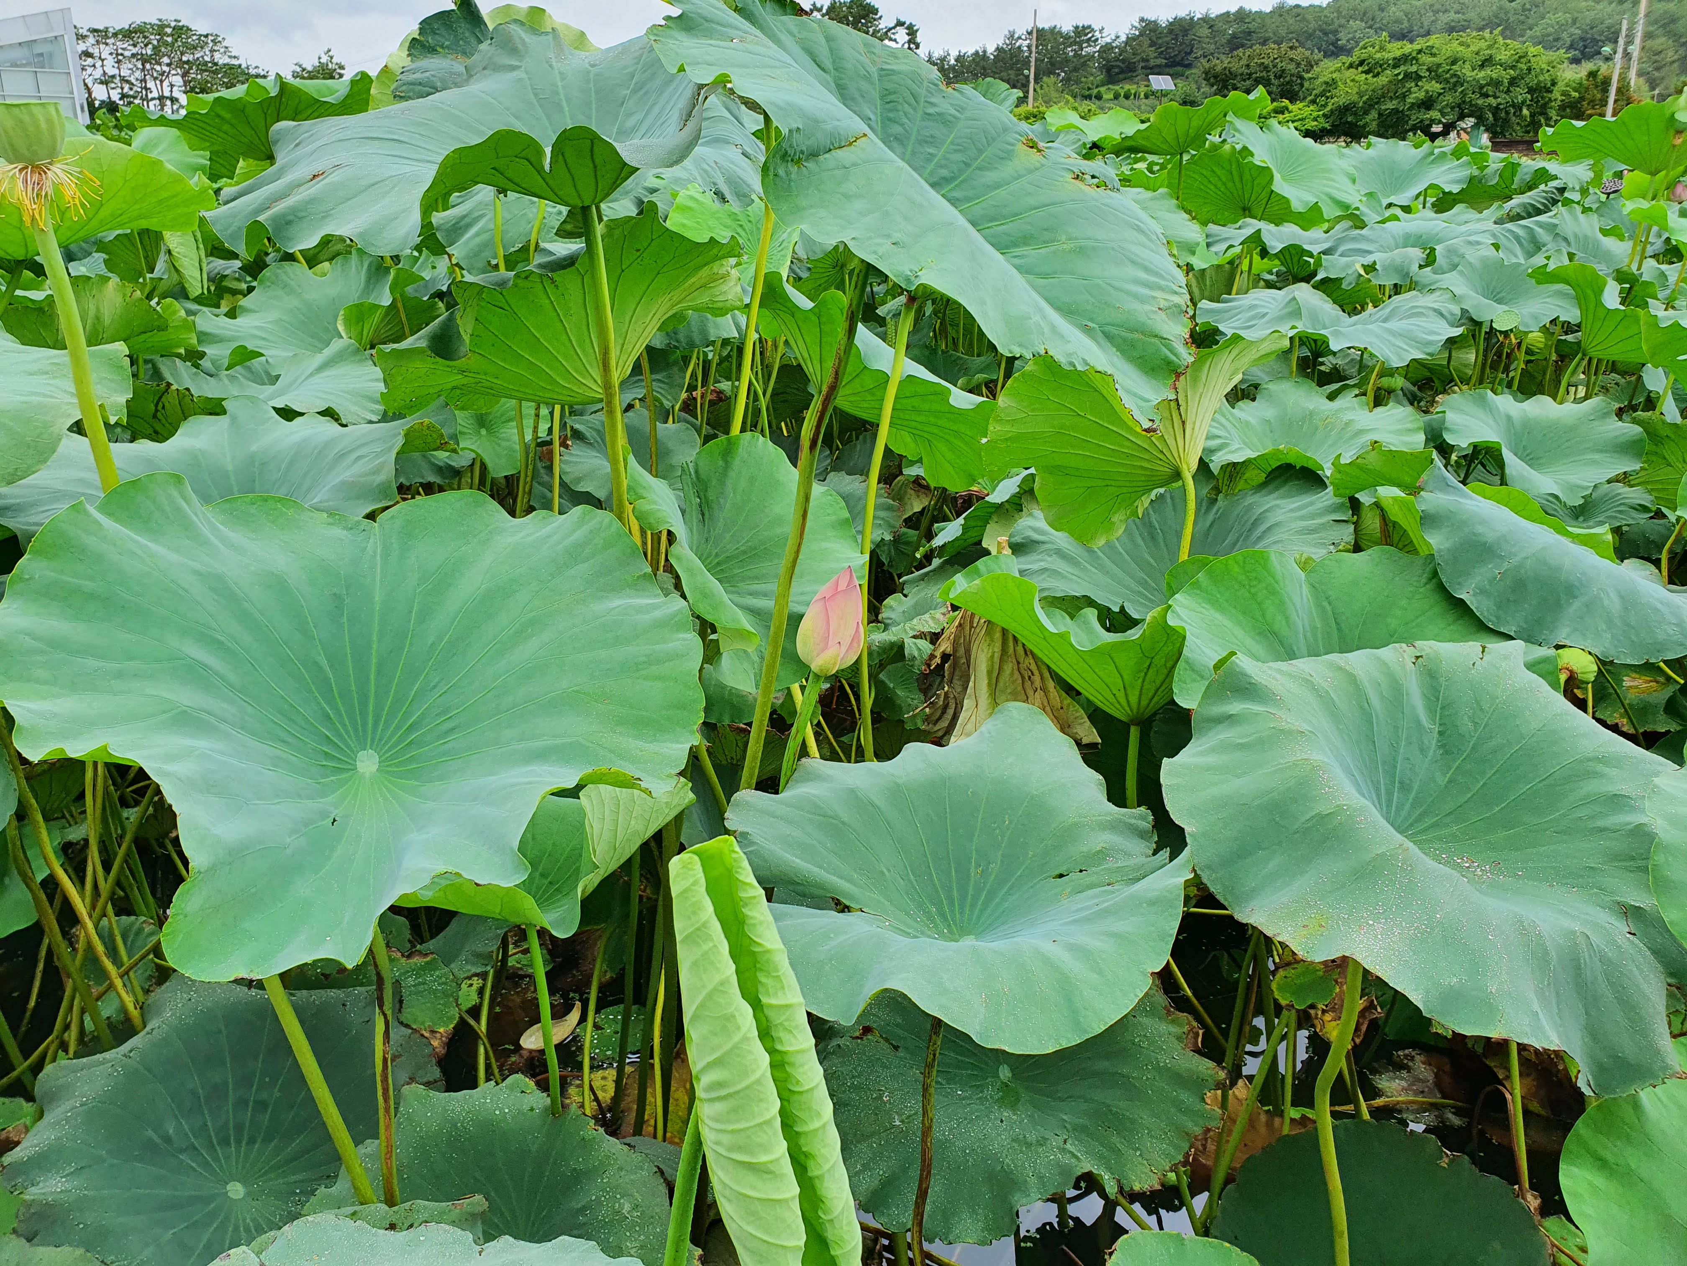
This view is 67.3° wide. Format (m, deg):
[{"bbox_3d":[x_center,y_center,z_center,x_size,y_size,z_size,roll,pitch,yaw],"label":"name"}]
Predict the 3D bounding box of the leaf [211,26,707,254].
[{"bbox_3d":[-0.407,-0.542,1.400,0.530,0.210,0.460,-8,20,3],"label":"leaf"}]

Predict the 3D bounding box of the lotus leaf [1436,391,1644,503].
[{"bbox_3d":[1.579,-0.413,2.900,0.440,0.170,0.450,0,30,0],"label":"lotus leaf"}]

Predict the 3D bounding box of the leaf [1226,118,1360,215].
[{"bbox_3d":[1.492,-1.527,4.300,0.497,0.134,0.472,33,54,5],"label":"leaf"}]

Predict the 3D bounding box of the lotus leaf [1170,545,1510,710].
[{"bbox_3d":[0.682,0.049,1.750,0.466,0.126,0.443,9,33,22],"label":"lotus leaf"}]

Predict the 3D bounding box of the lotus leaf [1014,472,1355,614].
[{"bbox_3d":[0.510,-0.114,1.950,0.510,0.138,0.485,6,24,15],"label":"lotus leaf"}]

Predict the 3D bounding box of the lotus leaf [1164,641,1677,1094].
[{"bbox_3d":[0.567,0.228,1.300,0.495,0.200,0.500,9,42,-3],"label":"lotus leaf"}]

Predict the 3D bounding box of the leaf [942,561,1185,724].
[{"bbox_3d":[0.299,0.010,1.650,0.360,0.200,0.340,-5,15,2],"label":"leaf"}]

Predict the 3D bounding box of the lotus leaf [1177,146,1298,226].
[{"bbox_3d":[1.443,-1.579,4.600,0.469,0.197,0.422,6,0,15],"label":"lotus leaf"}]

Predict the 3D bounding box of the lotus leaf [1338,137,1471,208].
[{"bbox_3d":[2.055,-1.672,4.700,0.474,0.152,0.450,9,40,21],"label":"lotus leaf"}]

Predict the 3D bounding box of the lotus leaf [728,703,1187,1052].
[{"bbox_3d":[0.112,0.277,1.300,0.450,0.144,0.450,2,36,6],"label":"lotus leaf"}]

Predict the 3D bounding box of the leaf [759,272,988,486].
[{"bbox_3d":[0.046,-0.397,1.950,0.380,0.250,0.380,11,8,-4],"label":"leaf"}]

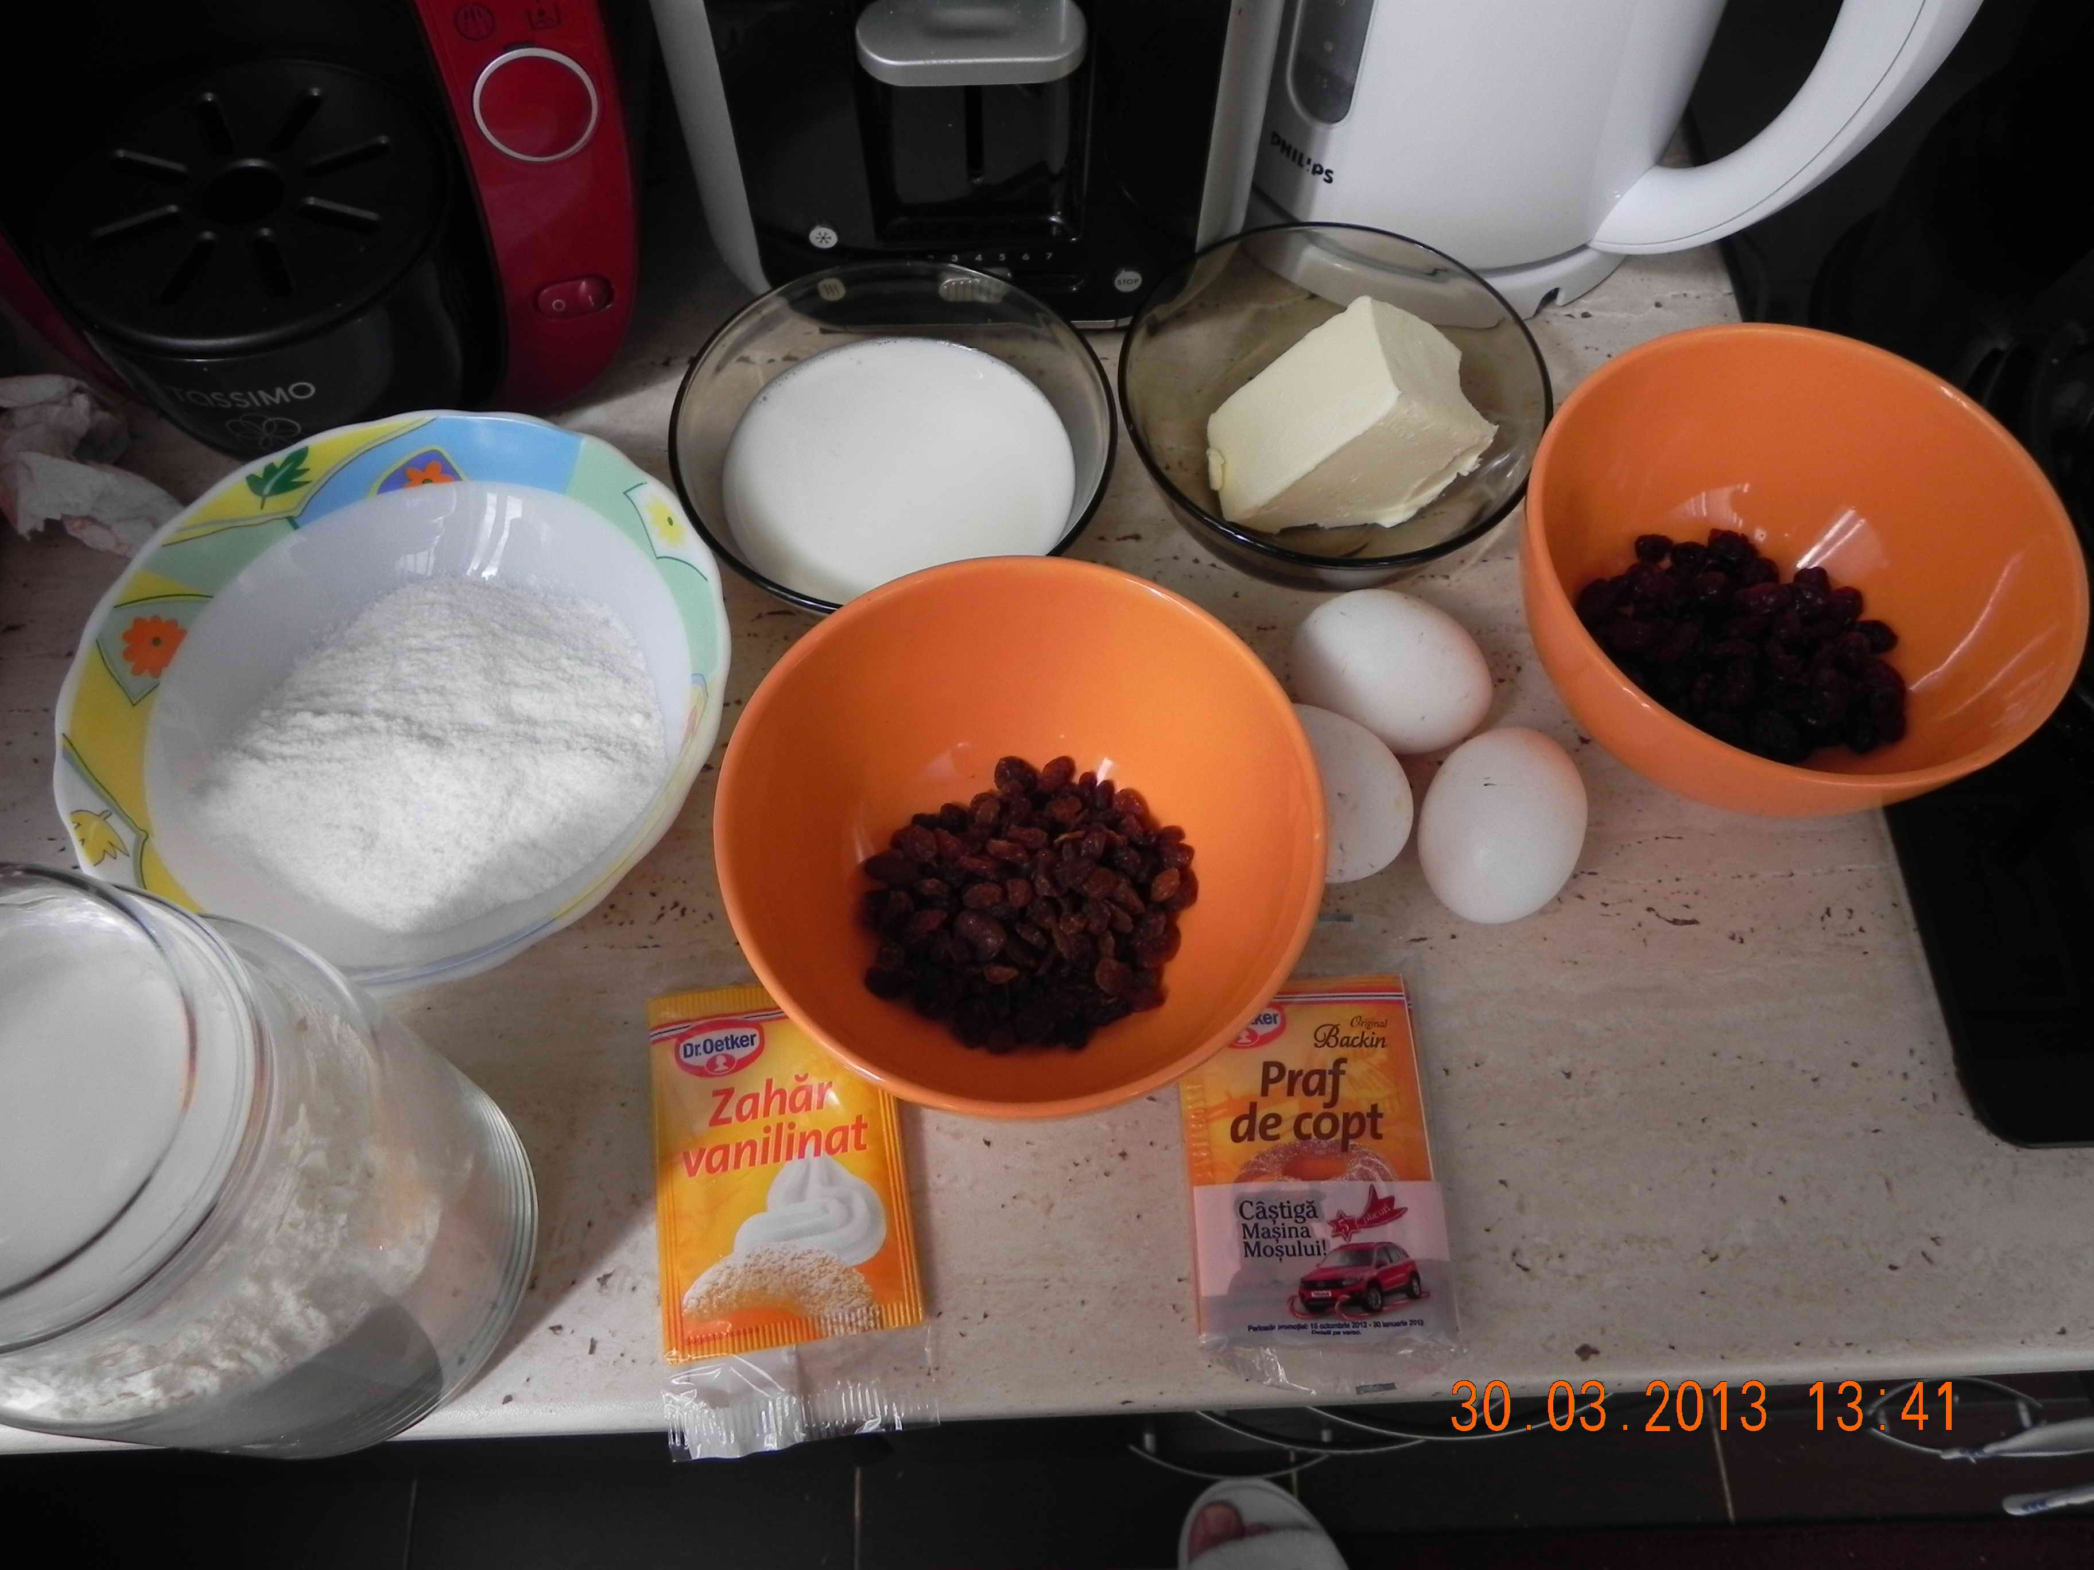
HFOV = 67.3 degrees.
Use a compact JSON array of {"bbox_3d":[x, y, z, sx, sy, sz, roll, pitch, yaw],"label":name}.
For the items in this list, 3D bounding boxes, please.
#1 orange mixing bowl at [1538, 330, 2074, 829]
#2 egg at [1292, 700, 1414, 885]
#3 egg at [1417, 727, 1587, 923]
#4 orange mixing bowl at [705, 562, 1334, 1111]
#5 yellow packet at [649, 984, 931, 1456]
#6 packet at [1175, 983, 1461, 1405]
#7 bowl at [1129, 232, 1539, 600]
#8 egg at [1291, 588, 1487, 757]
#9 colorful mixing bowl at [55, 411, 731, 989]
[{"bbox_3d":[0.200,-0.050,0.449,0.145,0.073,0.145,1,65,-1],"label":"orange mixing bowl"},{"bbox_3d":[0.073,0.002,0.435,0.058,0.045,0.045,31,68,12],"label":"egg"},{"bbox_3d":[0.126,0.011,0.433,0.045,0.045,0.058,16,65,6],"label":"egg"},{"bbox_3d":[-0.007,0.022,0.408,0.145,0.073,0.145,1,65,-1],"label":"orange mixing bowl"},{"bbox_3d":[-0.067,0.106,0.402,0.065,0.009,0.116,-7,65,-5],"label":"yellow packet"},{"bbox_3d":[0.068,0.102,0.408,0.064,0.009,0.106,-1,65,-2],"label":"packet"},{"bbox_3d":[0.084,-0.108,0.486,0.126,0.048,0.126,1,65,-1],"label":"bowl"},{"bbox_3d":[0.099,-0.032,0.453,0.058,0.045,0.045,28,67,11],"label":"egg"},{"bbox_3d":[-0.165,-0.015,0.428,0.167,0.062,0.167,1,65,-1],"label":"colorful mixing bowl"}]

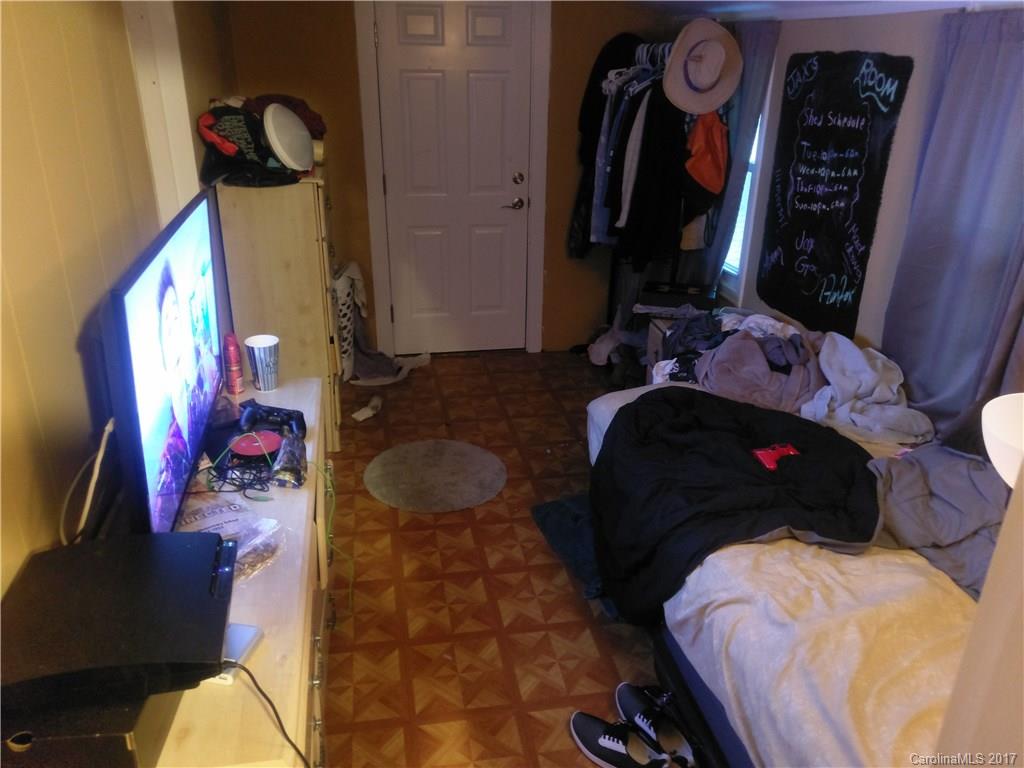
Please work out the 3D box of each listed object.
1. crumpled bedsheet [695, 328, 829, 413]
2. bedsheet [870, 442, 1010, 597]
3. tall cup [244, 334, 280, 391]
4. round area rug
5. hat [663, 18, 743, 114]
[{"bbox_3d":[0.906,-0.066,2.879,0.420,0.250,0.420,-4,25,-9],"label":"crumpled bedsheet"},{"bbox_3d":[1.248,0.331,2.223,0.480,0.180,0.620,17,30,31],"label":"bedsheet"},{"bbox_3d":[-0.679,-0.053,2.102,0.093,0.135,0.093,-4,25,-9],"label":"tall cup"},{"bbox_3d":[-0.332,0.382,3.329,0.610,0.012,0.610,0,25,0],"label":"round area rug"},{"bbox_3d":[0.742,-1.230,2.980,0.310,0.375,0.130,6,17,3],"label":"hat"}]

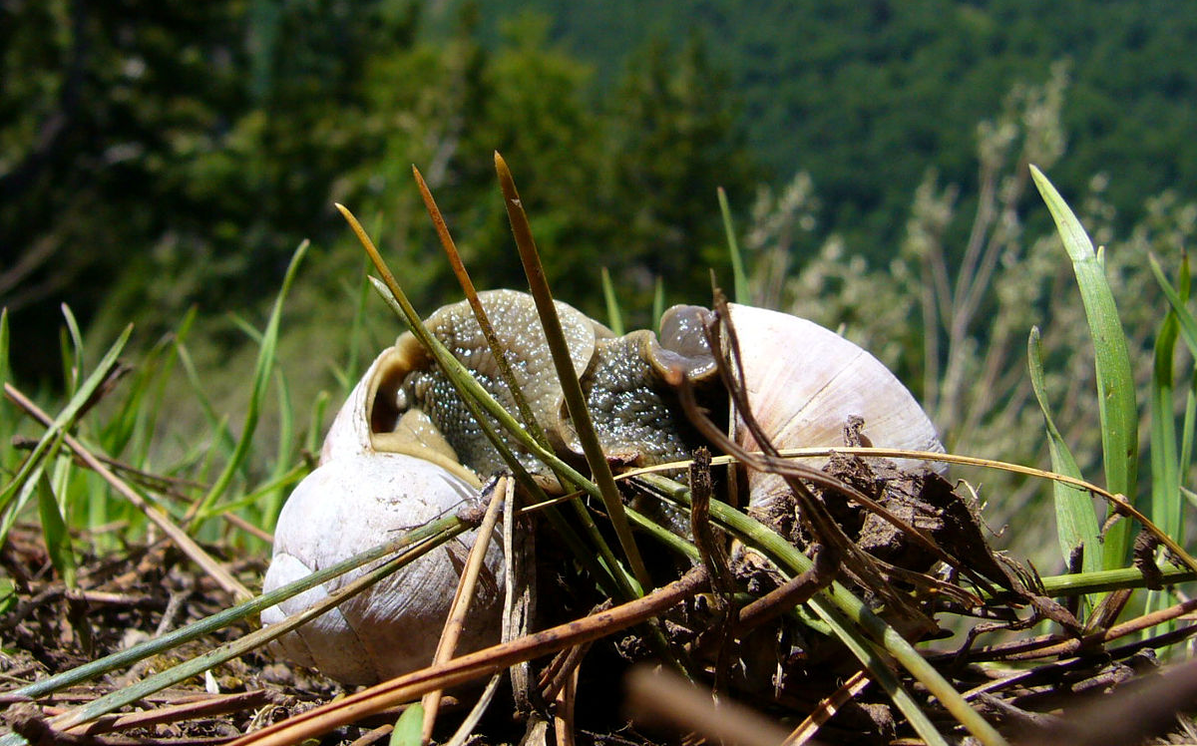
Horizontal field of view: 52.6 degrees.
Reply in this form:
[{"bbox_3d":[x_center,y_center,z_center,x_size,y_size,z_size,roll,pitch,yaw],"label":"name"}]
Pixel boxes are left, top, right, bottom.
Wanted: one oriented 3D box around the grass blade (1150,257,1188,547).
[{"bbox_3d":[0.089,0.005,0.190,0.006,0.049,0.005,0,5,0],"label":"grass blade"}]

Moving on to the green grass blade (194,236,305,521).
[{"bbox_3d":[-0.062,0.002,0.215,0.020,0.051,0.010,0,5,0],"label":"green grass blade"}]

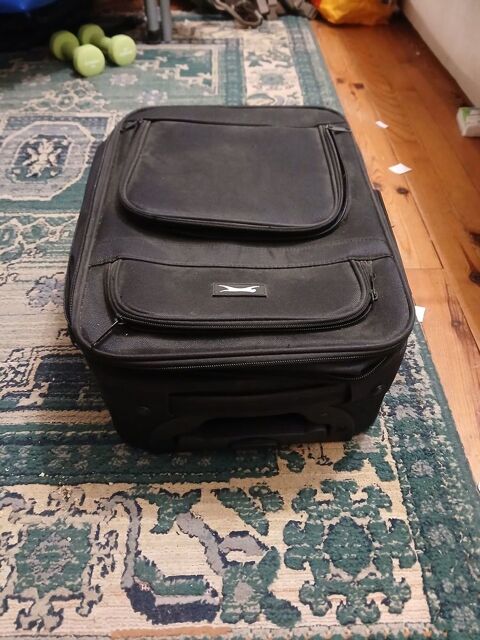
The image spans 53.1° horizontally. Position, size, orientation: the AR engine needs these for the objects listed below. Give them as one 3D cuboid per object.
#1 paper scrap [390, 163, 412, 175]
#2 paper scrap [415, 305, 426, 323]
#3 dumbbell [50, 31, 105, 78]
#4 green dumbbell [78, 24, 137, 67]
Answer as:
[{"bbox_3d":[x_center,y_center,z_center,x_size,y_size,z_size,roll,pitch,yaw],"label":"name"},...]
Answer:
[{"bbox_3d":[0.360,-0.339,1.079,0.039,0.004,0.031,-27,54,-23],"label":"paper scrap"},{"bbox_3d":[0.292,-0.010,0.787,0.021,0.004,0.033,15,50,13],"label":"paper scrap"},{"bbox_3d":[-0.476,-0.779,1.405,0.077,0.077,0.197,-33,57,-26],"label":"dumbbell"},{"bbox_3d":[-0.401,-0.830,1.451,0.197,0.077,0.077,33,56,25],"label":"green dumbbell"}]

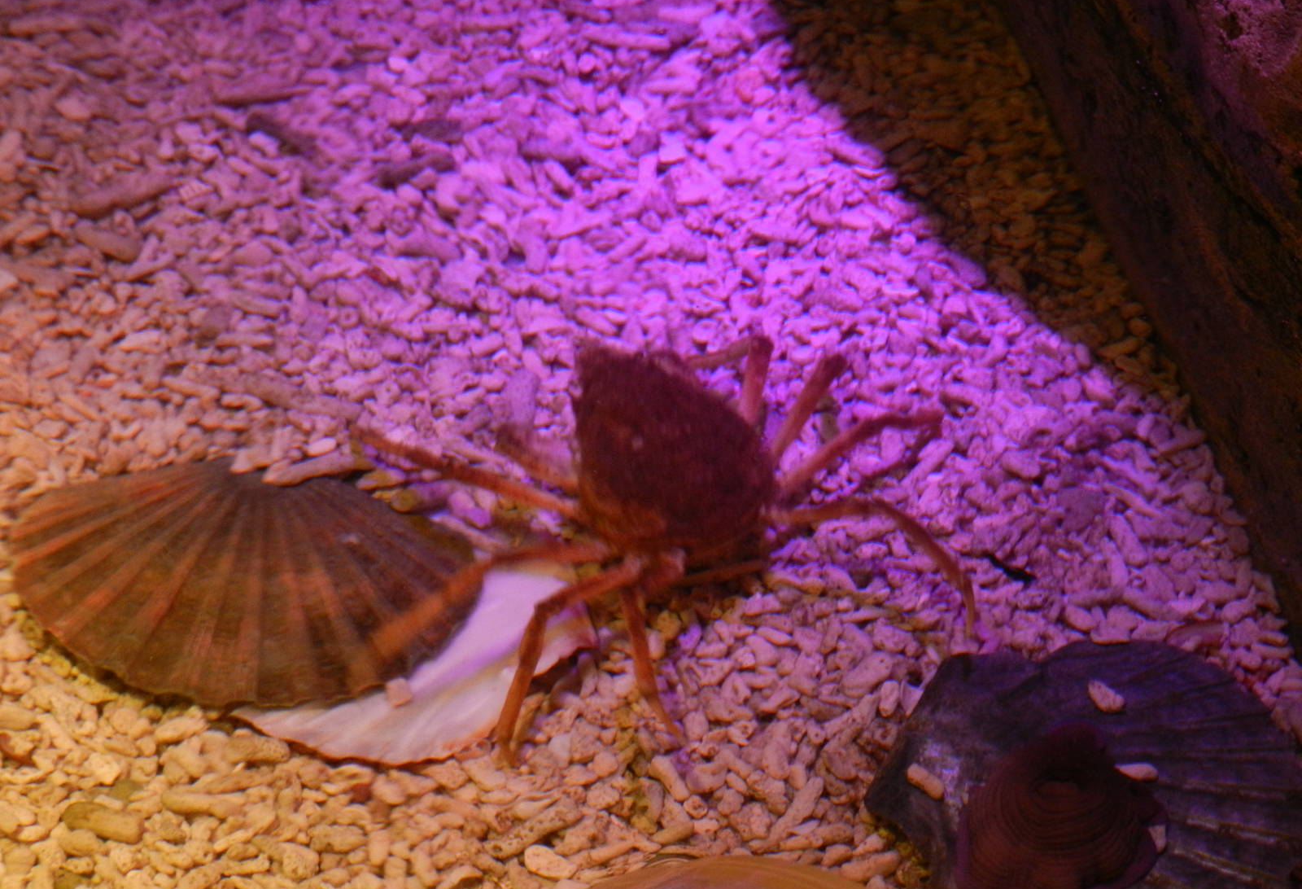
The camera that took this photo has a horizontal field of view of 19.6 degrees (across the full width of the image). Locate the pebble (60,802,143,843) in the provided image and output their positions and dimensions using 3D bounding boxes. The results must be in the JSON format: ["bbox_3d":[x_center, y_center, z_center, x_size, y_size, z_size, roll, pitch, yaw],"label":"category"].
[{"bbox_3d":[-0.149,0.103,1.020,0.022,0.008,0.009,11,43,12],"label":"pebble"}]

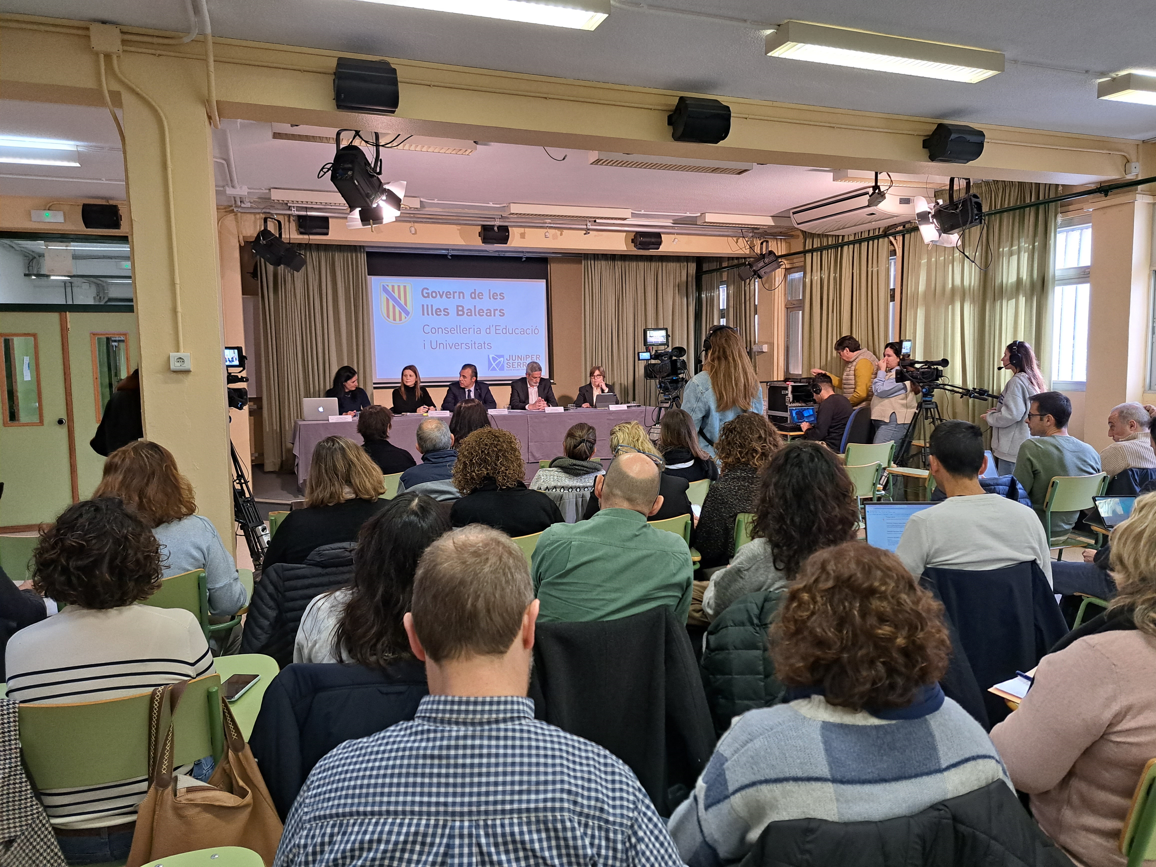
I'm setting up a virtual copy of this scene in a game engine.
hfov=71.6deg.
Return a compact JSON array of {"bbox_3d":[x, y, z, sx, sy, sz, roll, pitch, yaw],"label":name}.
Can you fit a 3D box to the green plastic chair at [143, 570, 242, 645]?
[{"bbox_3d":[-1.594,0.899,2.984,0.512,0.818,0.552,-4,7,-30],"label":"green plastic chair"}]

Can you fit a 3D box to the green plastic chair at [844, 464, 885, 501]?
[{"bbox_3d":[1.822,0.570,5.546,0.540,0.820,0.620,-2,5,-17],"label":"green plastic chair"}]

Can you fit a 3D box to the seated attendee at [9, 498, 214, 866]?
[{"bbox_3d":[-1.237,0.757,2.217,0.492,1.241,0.788,-3,6,-23],"label":"seated attendee"}]

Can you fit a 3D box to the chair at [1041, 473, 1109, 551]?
[{"bbox_3d":[2.916,0.643,4.970,0.512,0.818,0.552,-3,6,-19],"label":"chair"}]

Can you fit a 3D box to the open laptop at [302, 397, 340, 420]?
[{"bbox_3d":[-2.654,-0.258,8.347,0.325,0.220,0.270,-2,5,-9],"label":"open laptop"}]

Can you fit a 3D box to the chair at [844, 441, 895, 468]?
[{"bbox_3d":[2.290,0.487,6.632,0.512,0.818,0.552,-3,6,-20],"label":"chair"}]

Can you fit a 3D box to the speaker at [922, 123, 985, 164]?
[{"bbox_3d":[2.404,-1.825,5.075,0.290,0.226,0.183,-3,22,-20],"label":"speaker"}]

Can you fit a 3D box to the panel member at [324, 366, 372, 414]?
[{"bbox_3d":[-2.513,-0.108,8.849,0.520,1.270,0.750,-5,7,-36],"label":"panel member"}]

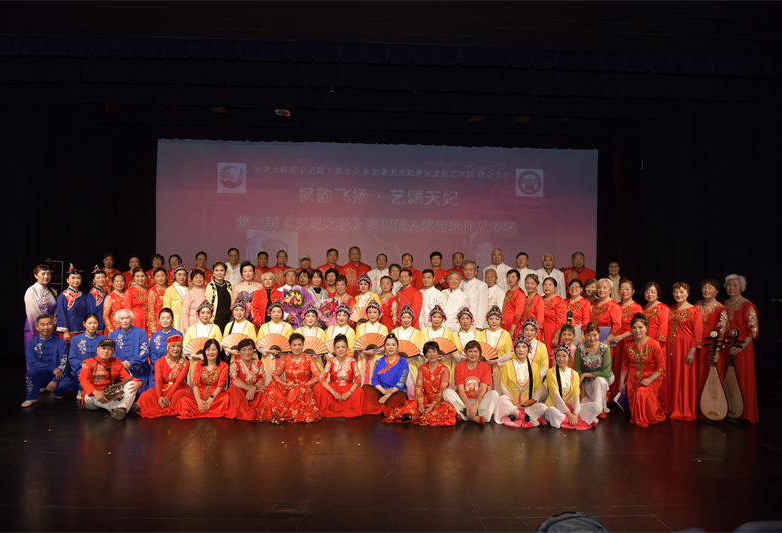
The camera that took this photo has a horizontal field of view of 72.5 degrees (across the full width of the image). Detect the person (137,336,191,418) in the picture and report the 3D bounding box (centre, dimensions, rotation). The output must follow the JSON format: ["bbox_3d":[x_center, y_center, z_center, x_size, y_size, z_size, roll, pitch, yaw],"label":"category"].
[{"bbox_3d":[-2.616,1.246,6.172,0.640,0.840,0.620,1,0,-20],"label":"person"}]

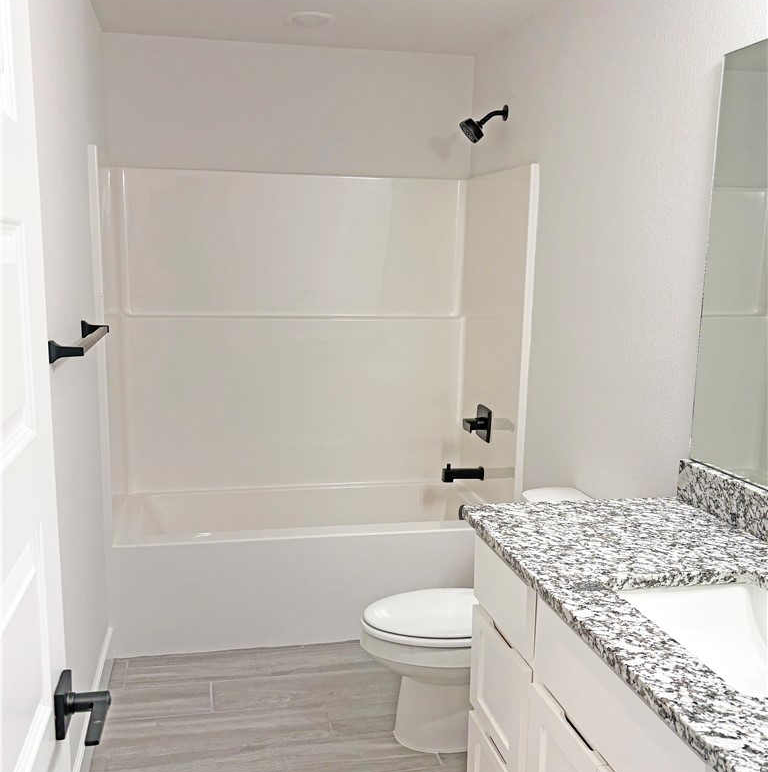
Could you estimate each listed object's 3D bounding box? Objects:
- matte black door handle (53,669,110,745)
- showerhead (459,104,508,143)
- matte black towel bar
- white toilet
[{"bbox_3d":[-0.389,0.422,0.989,0.066,0.064,0.125,-1,10,-13],"label":"matte black door handle"},{"bbox_3d":[0.400,-1.056,3.097,0.200,0.160,0.100,-1,10,-13],"label":"showerhead"},{"bbox_3d":[-0.806,-0.128,2.073,0.078,0.053,0.610,-1,10,-13],"label":"matte black towel bar"},{"bbox_3d":[0.313,0.729,2.327,0.775,0.735,0.430,-1,10,-13],"label":"white toilet"}]

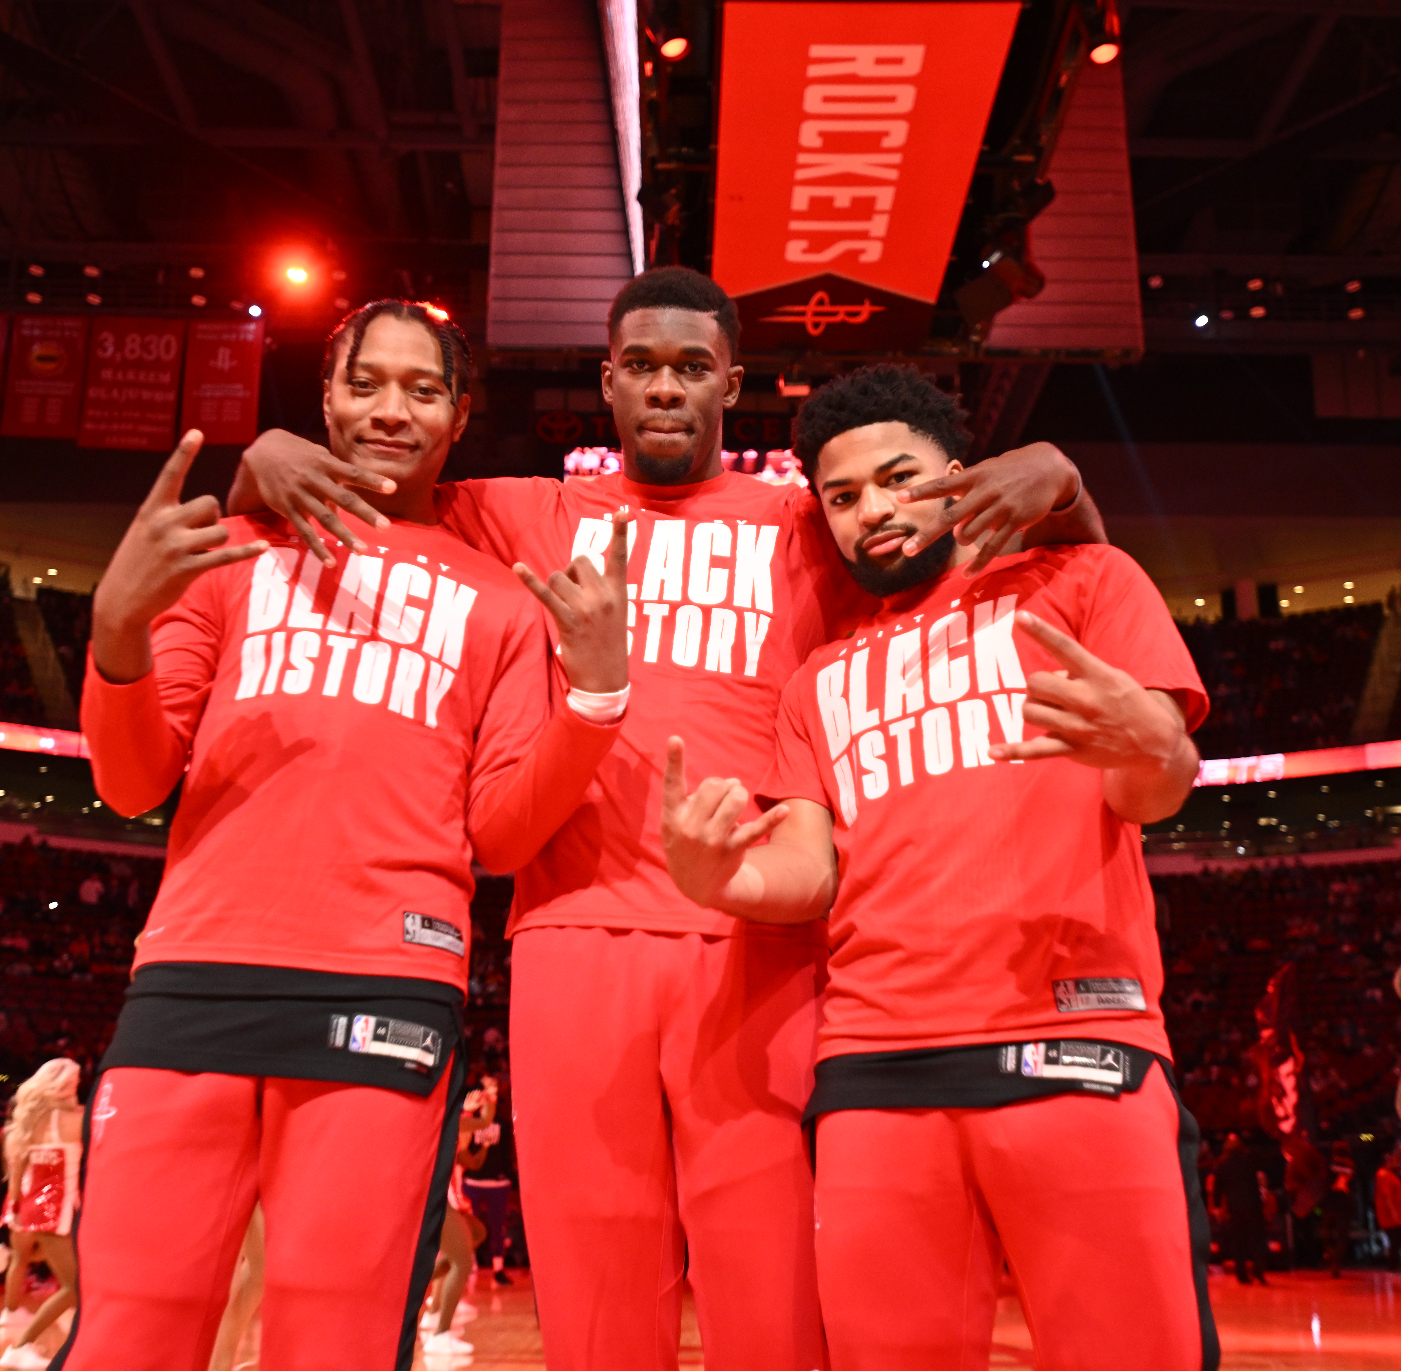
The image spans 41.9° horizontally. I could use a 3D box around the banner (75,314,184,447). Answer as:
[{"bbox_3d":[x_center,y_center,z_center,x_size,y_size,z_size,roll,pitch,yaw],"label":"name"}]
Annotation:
[{"bbox_3d":[-17.673,-9.418,57.000,2.940,4.420,0.050,2,-16,-4],"label":"banner"}]

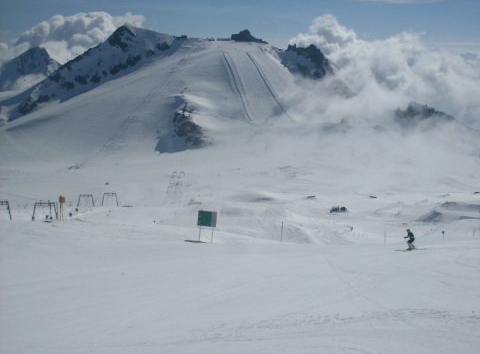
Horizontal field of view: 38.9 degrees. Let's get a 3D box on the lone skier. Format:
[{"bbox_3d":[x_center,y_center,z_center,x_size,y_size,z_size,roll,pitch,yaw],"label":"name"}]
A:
[{"bbox_3d":[12.619,4.675,50.500,0.800,1.550,0.600,0,3,-5],"label":"lone skier"}]

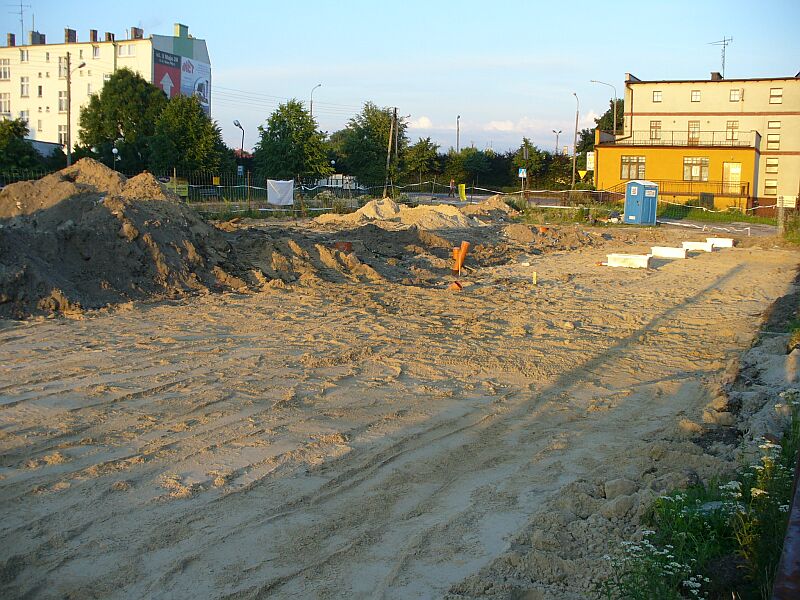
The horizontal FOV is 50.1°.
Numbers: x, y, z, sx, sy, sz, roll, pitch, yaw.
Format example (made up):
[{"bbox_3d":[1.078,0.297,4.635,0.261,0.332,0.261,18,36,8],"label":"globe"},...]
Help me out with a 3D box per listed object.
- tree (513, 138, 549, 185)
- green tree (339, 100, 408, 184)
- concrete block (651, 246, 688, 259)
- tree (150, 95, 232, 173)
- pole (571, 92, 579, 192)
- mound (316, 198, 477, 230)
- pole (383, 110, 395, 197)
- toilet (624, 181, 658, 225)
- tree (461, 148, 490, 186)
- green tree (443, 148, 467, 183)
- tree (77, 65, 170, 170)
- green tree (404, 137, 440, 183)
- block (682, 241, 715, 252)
[{"bbox_3d":[13.640,-13.919,88.650,3.500,5.300,3.500,1,8,0],"label":"tree"},{"bbox_3d":[-2.355,-13.209,76.000,5.700,8.300,5.700,1,8,-2],"label":"green tree"},{"bbox_3d":[6.968,-1.237,22.081,0.840,0.280,0.420,5,9,28],"label":"concrete block"},{"bbox_3d":[-17.395,-12.831,71.000,6.700,8.100,6.500,0,9,-14],"label":"tree"},{"bbox_3d":[15.787,-14.174,77.405,0.350,9.000,0.900,5,8,25],"label":"pole"},{"bbox_3d":[-0.153,-3.843,37.300,6.800,1.150,4.000,2,8,0],"label":"mound"},{"bbox_3d":[-0.956,-12.549,73.497,0.950,7.600,0.400,1,8,0],"label":"pole"},{"bbox_3d":[12.697,-5.140,44.849,1.170,2.280,1.150,-4,9,-32],"label":"toilet"},{"bbox_3d":[8.100,-13.755,89.702,2.800,4.500,2.800,1,8,0],"label":"tree"},{"bbox_3d":[5.481,-12.711,86.000,2.500,4.900,2.500,2,8,0],"label":"green tree"},{"bbox_3d":[-25.404,-15.506,78.000,8.200,10.900,8.000,-1,9,-18],"label":"tree"},{"bbox_3d":[2.348,-13.715,86.643,3.500,5.400,3.500,1,8,0],"label":"green tree"},{"bbox_3d":[8.506,-1.529,24.382,0.820,0.270,0.420,5,9,28],"label":"block"}]

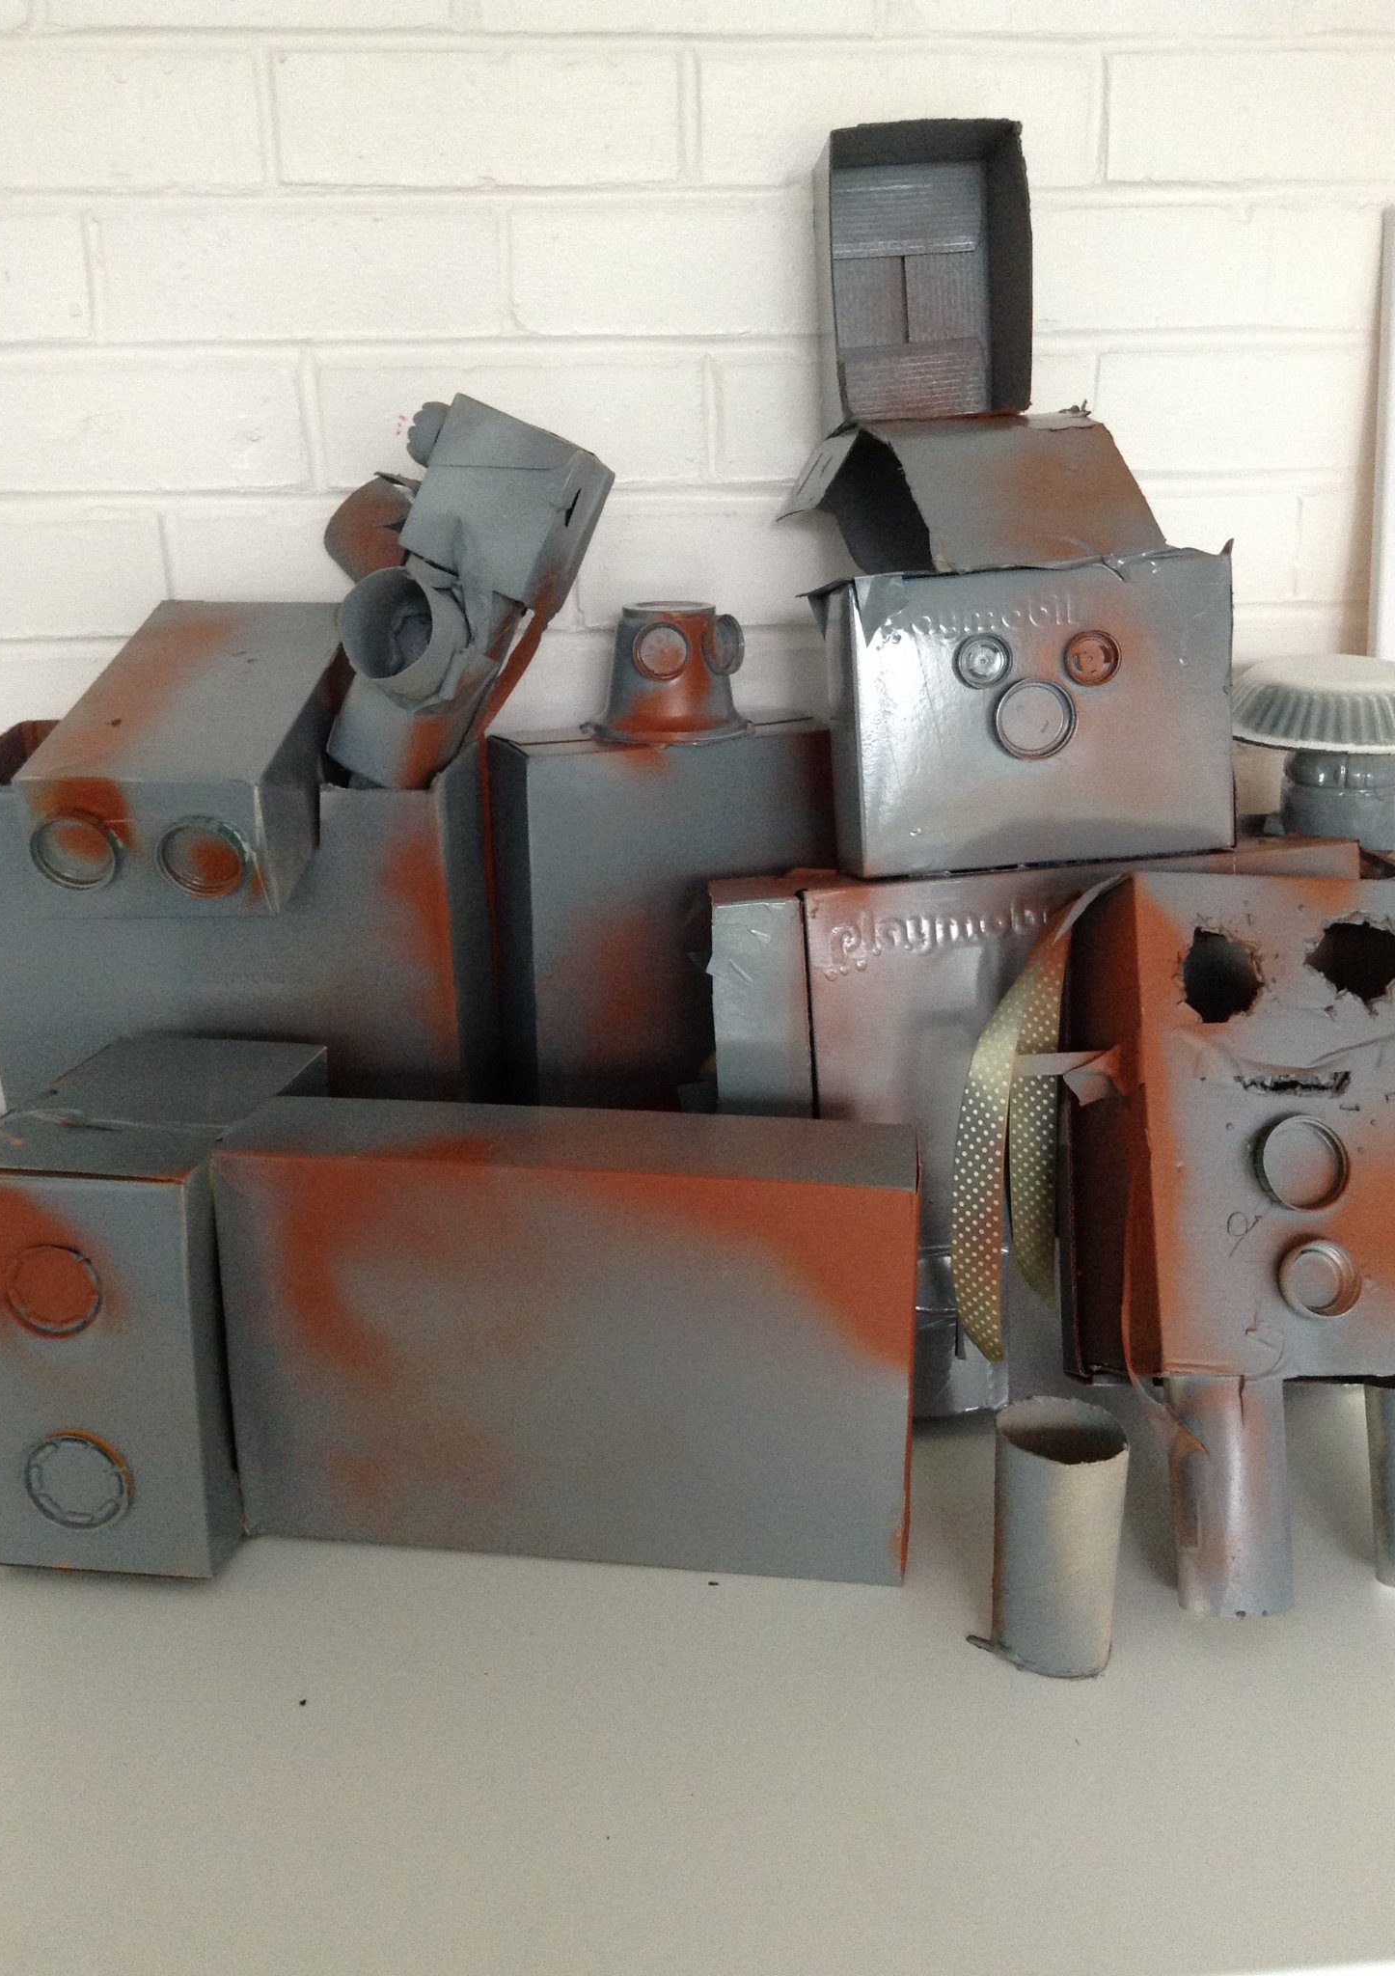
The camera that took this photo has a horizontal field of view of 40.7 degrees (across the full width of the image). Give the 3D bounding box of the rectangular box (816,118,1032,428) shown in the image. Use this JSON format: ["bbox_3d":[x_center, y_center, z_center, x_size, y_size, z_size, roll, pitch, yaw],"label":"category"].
[{"bbox_3d":[0.098,-0.316,0.842,0.080,0.114,0.089,-4,15,-1],"label":"rectangular box"}]

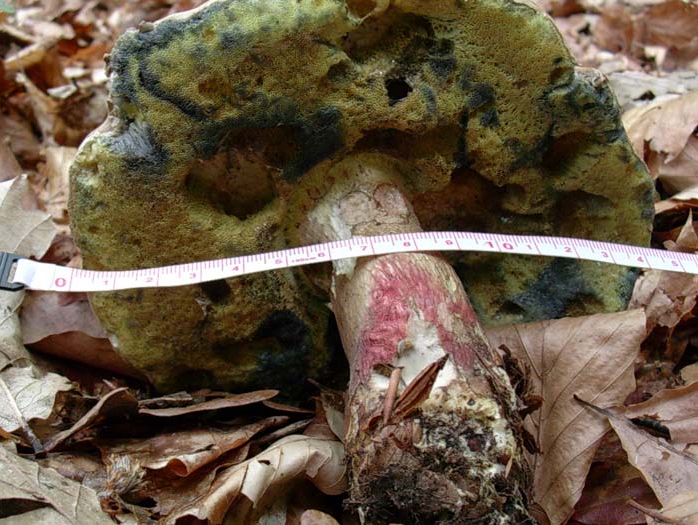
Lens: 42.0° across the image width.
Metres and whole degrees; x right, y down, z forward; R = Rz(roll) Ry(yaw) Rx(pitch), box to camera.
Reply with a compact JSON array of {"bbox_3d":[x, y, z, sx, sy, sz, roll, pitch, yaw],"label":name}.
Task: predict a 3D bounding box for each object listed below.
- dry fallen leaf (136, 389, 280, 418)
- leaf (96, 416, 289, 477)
[{"bbox_3d":[-0.034,0.034,0.222,0.034,0.004,0.012,-7,28,-1],"label":"dry fallen leaf"},{"bbox_3d":[-0.036,0.043,0.210,0.040,0.007,0.017,-11,30,-10],"label":"leaf"}]

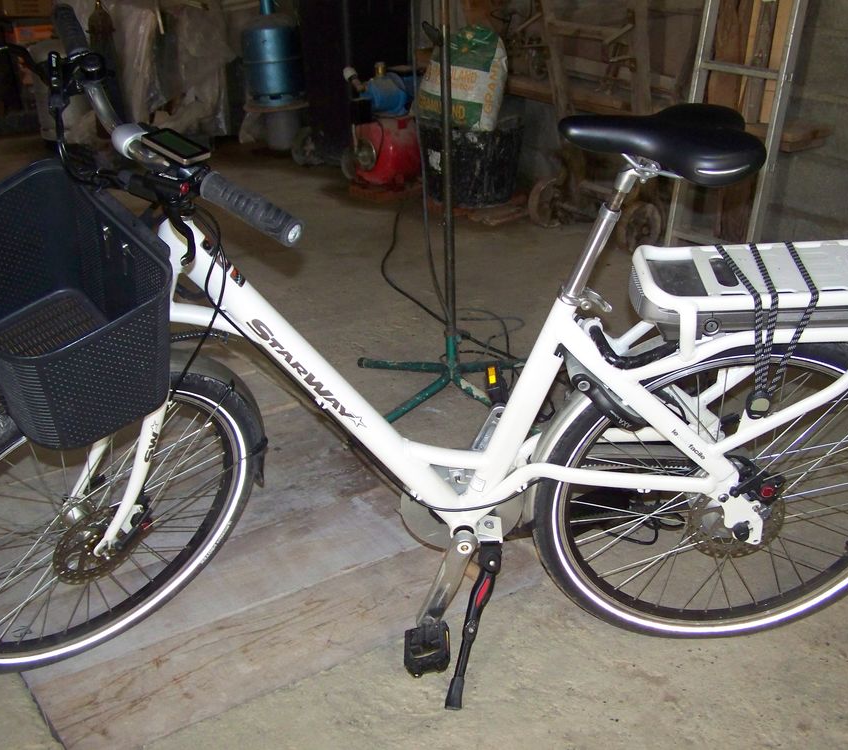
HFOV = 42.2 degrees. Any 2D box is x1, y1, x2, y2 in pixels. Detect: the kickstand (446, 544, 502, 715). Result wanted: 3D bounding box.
[{"bbox_3d":[0.086,0.435,1.904,0.046,0.288,0.055,13,-1,-10],"label":"kickstand"}]

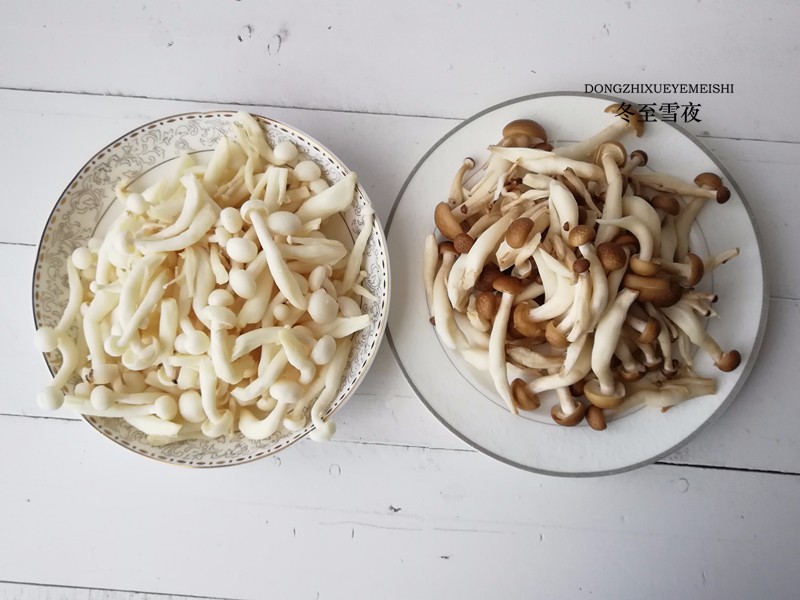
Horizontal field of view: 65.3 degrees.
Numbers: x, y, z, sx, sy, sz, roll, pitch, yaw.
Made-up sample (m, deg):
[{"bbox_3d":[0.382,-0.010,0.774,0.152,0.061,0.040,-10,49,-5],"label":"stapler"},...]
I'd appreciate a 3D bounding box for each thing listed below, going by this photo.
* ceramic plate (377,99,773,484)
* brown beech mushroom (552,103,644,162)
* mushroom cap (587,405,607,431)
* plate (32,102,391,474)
[{"bbox_3d":[0.097,-0.011,0.358,0.218,0.018,0.218,0,86,0],"label":"ceramic plate"},{"bbox_3d":[0.108,-0.092,0.352,0.056,0.024,0.025,-28,86,7],"label":"brown beech mushroom"},{"bbox_3d":[0.108,0.064,0.344,0.013,0.013,0.015,-21,85,-27],"label":"mushroom cap"},{"bbox_3d":[-0.102,-0.007,0.353,0.197,0.032,0.197,0,86,0],"label":"plate"}]

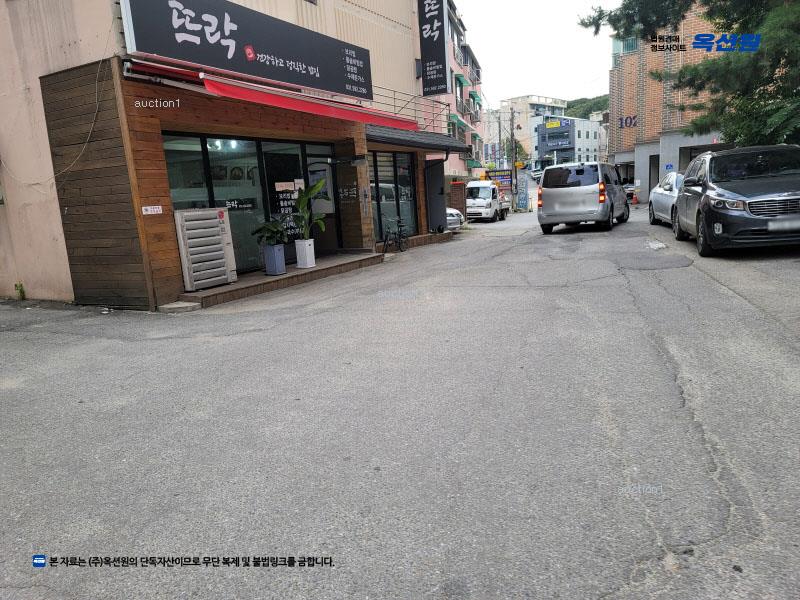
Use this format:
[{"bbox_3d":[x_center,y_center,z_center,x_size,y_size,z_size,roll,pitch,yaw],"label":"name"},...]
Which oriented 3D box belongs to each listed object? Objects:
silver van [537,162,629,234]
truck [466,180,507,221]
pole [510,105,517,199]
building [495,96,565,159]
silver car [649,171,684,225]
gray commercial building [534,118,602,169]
[{"bbox_3d":[5.810,-3.200,17.900,1.920,1.930,5.130,2,13,28],"label":"silver van"},{"bbox_3d":[4.350,-4.950,29.400,1.740,2.000,5.100,0,12,20],"label":"truck"},{"bbox_3d":[6.877,-8.481,35.112,0.330,6.216,0.330,2,13,27],"label":"pole"},{"bbox_3d":[28.417,-35.839,125.008,8.500,13.733,17.000,6,15,39],"label":"building"},{"bbox_3d":[8.150,-2.770,15.600,1.840,1.460,4.800,-1,12,13],"label":"silver car"},{"bbox_3d":[25.171,-23.365,88.131,7.500,7.826,8.500,-13,15,-39],"label":"gray commercial building"}]

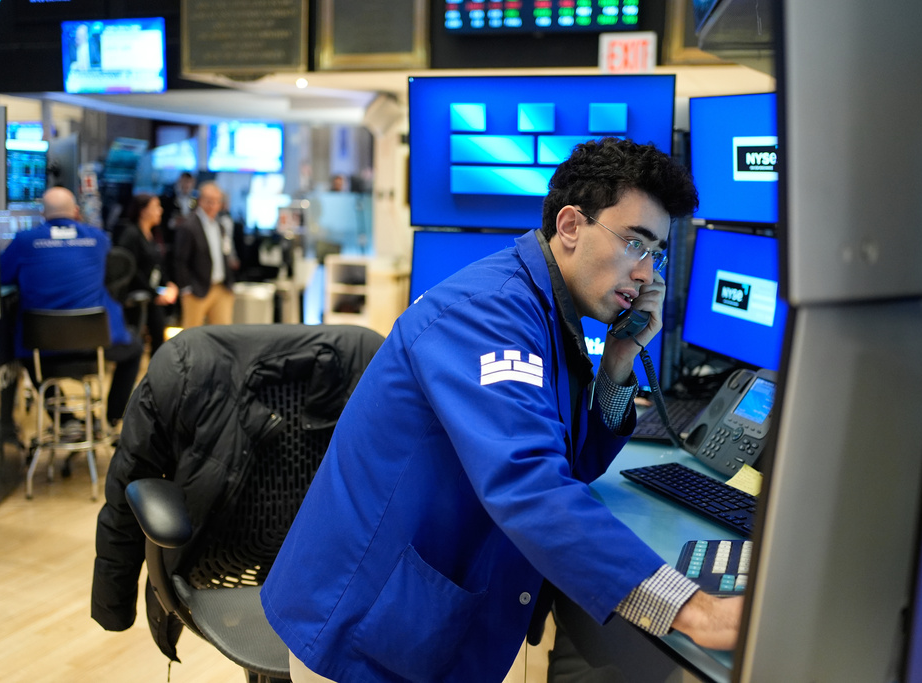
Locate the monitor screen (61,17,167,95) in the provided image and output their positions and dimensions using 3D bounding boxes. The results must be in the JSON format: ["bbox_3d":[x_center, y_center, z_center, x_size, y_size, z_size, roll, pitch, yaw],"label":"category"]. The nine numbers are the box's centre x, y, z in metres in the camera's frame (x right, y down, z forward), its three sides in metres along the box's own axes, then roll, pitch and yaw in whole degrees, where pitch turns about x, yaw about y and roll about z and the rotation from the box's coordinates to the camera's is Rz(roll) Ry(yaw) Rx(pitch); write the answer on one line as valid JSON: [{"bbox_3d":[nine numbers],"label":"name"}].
[{"bbox_3d":[-2.332,-1.925,6.700,0.850,0.500,0.070,4,11,20],"label":"monitor screen"}]

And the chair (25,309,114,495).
[{"bbox_3d":[-2.120,0.301,5.350,0.440,0.950,0.480,-1,8,-13],"label":"chair"}]

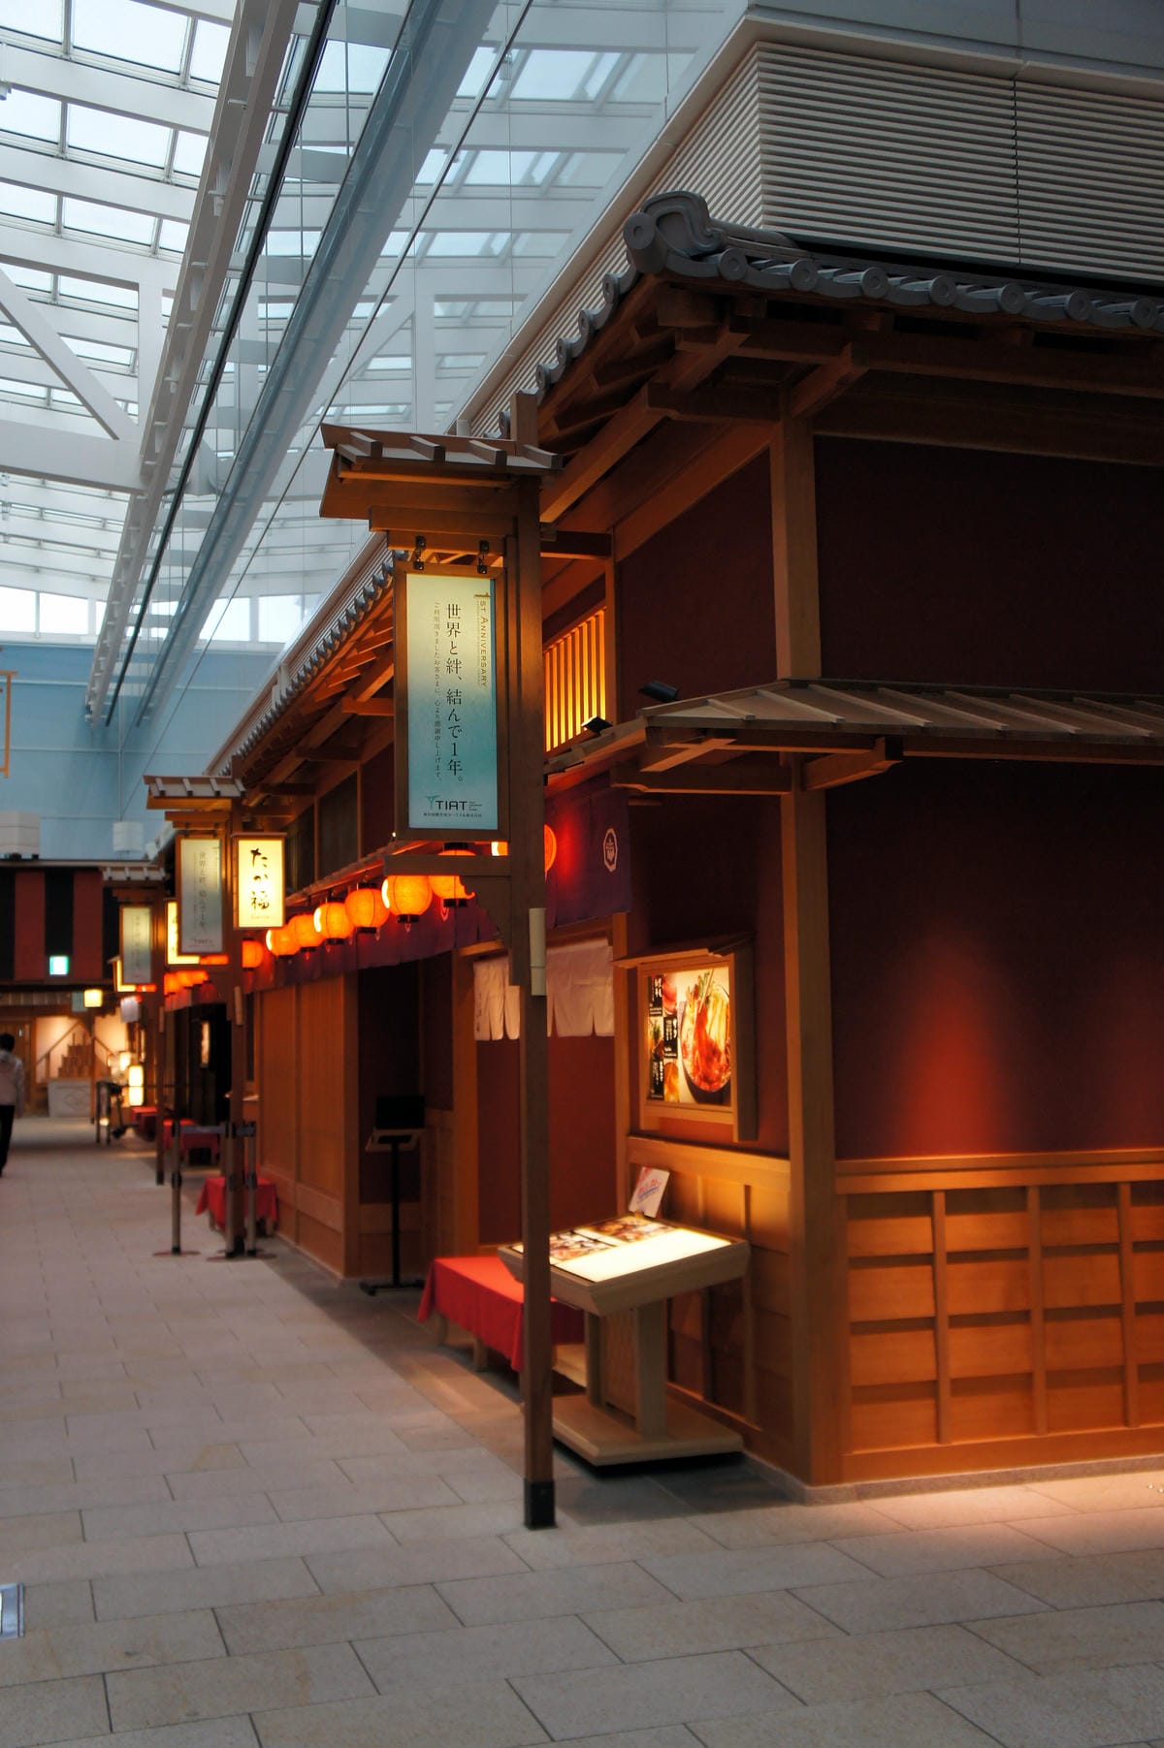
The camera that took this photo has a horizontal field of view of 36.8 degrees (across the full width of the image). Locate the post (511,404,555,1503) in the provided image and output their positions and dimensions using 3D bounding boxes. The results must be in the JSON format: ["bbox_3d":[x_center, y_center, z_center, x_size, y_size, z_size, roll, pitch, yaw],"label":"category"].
[{"bbox_3d":[-0.163,0.230,5.893,0.078,3.800,0.078,1,-5,-18],"label":"post"}]

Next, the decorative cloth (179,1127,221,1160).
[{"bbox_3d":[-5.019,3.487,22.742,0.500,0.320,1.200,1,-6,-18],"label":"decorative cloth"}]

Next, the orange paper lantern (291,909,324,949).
[{"bbox_3d":[-1.810,0.374,11.520,0.245,0.270,0.245,1,-5,-18],"label":"orange paper lantern"}]

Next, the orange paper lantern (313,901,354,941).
[{"bbox_3d":[-1.482,0.283,10.489,0.240,0.265,0.240,1,-6,-18],"label":"orange paper lantern"}]

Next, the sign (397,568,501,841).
[{"bbox_3d":[-0.437,-0.569,5.890,0.380,0.930,0.060,1,-5,-18],"label":"sign"}]

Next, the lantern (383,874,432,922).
[{"bbox_3d":[-0.858,0.098,8.607,0.245,0.270,0.245,1,-5,-18],"label":"lantern"}]

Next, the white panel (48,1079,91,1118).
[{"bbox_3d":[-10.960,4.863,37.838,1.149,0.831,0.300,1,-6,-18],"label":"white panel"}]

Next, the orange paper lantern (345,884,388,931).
[{"bbox_3d":[-1.167,0.182,9.526,0.240,0.265,0.240,1,-6,-18],"label":"orange paper lantern"}]

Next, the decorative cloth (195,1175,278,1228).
[{"bbox_3d":[-2.826,2.687,14.350,0.520,0.340,0.950,1,-5,-18],"label":"decorative cloth"}]

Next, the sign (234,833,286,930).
[{"bbox_3d":[-2.244,0.067,12.158,0.335,0.660,0.150,1,-5,-18],"label":"sign"}]

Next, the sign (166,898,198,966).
[{"bbox_3d":[-3.961,0.598,17.409,0.335,0.660,0.150,1,-5,-18],"label":"sign"}]

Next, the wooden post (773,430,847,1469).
[{"bbox_3d":[0.767,0.207,6.028,0.117,3.700,0.117,1,-6,-18],"label":"wooden post"}]

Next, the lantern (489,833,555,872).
[{"bbox_3d":[-0.218,-0.099,6.652,0.245,0.270,0.245,1,-5,-18],"label":"lantern"}]

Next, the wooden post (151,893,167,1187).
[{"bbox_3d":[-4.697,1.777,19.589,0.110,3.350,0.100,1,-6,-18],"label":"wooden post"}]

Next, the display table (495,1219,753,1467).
[{"bbox_3d":[0.130,1.745,6.686,0.580,0.780,1.150,1,-6,-18],"label":"display table"}]

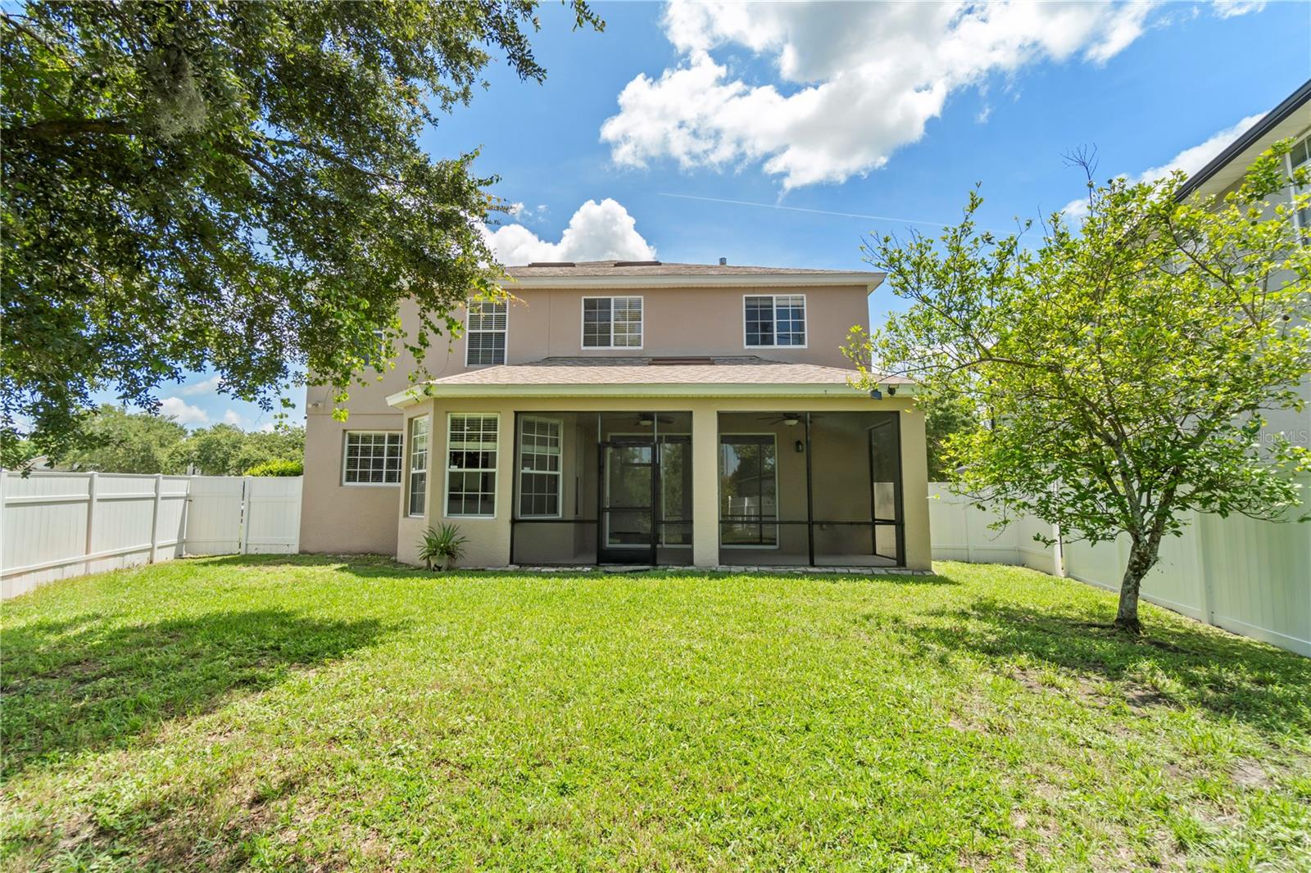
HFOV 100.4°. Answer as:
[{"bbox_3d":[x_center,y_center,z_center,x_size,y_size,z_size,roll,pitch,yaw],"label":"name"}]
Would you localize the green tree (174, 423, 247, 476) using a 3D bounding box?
[{"bbox_3d":[-30.900,2.100,38.000,4.400,6.000,4.400,4,-7,-39],"label":"green tree"}]

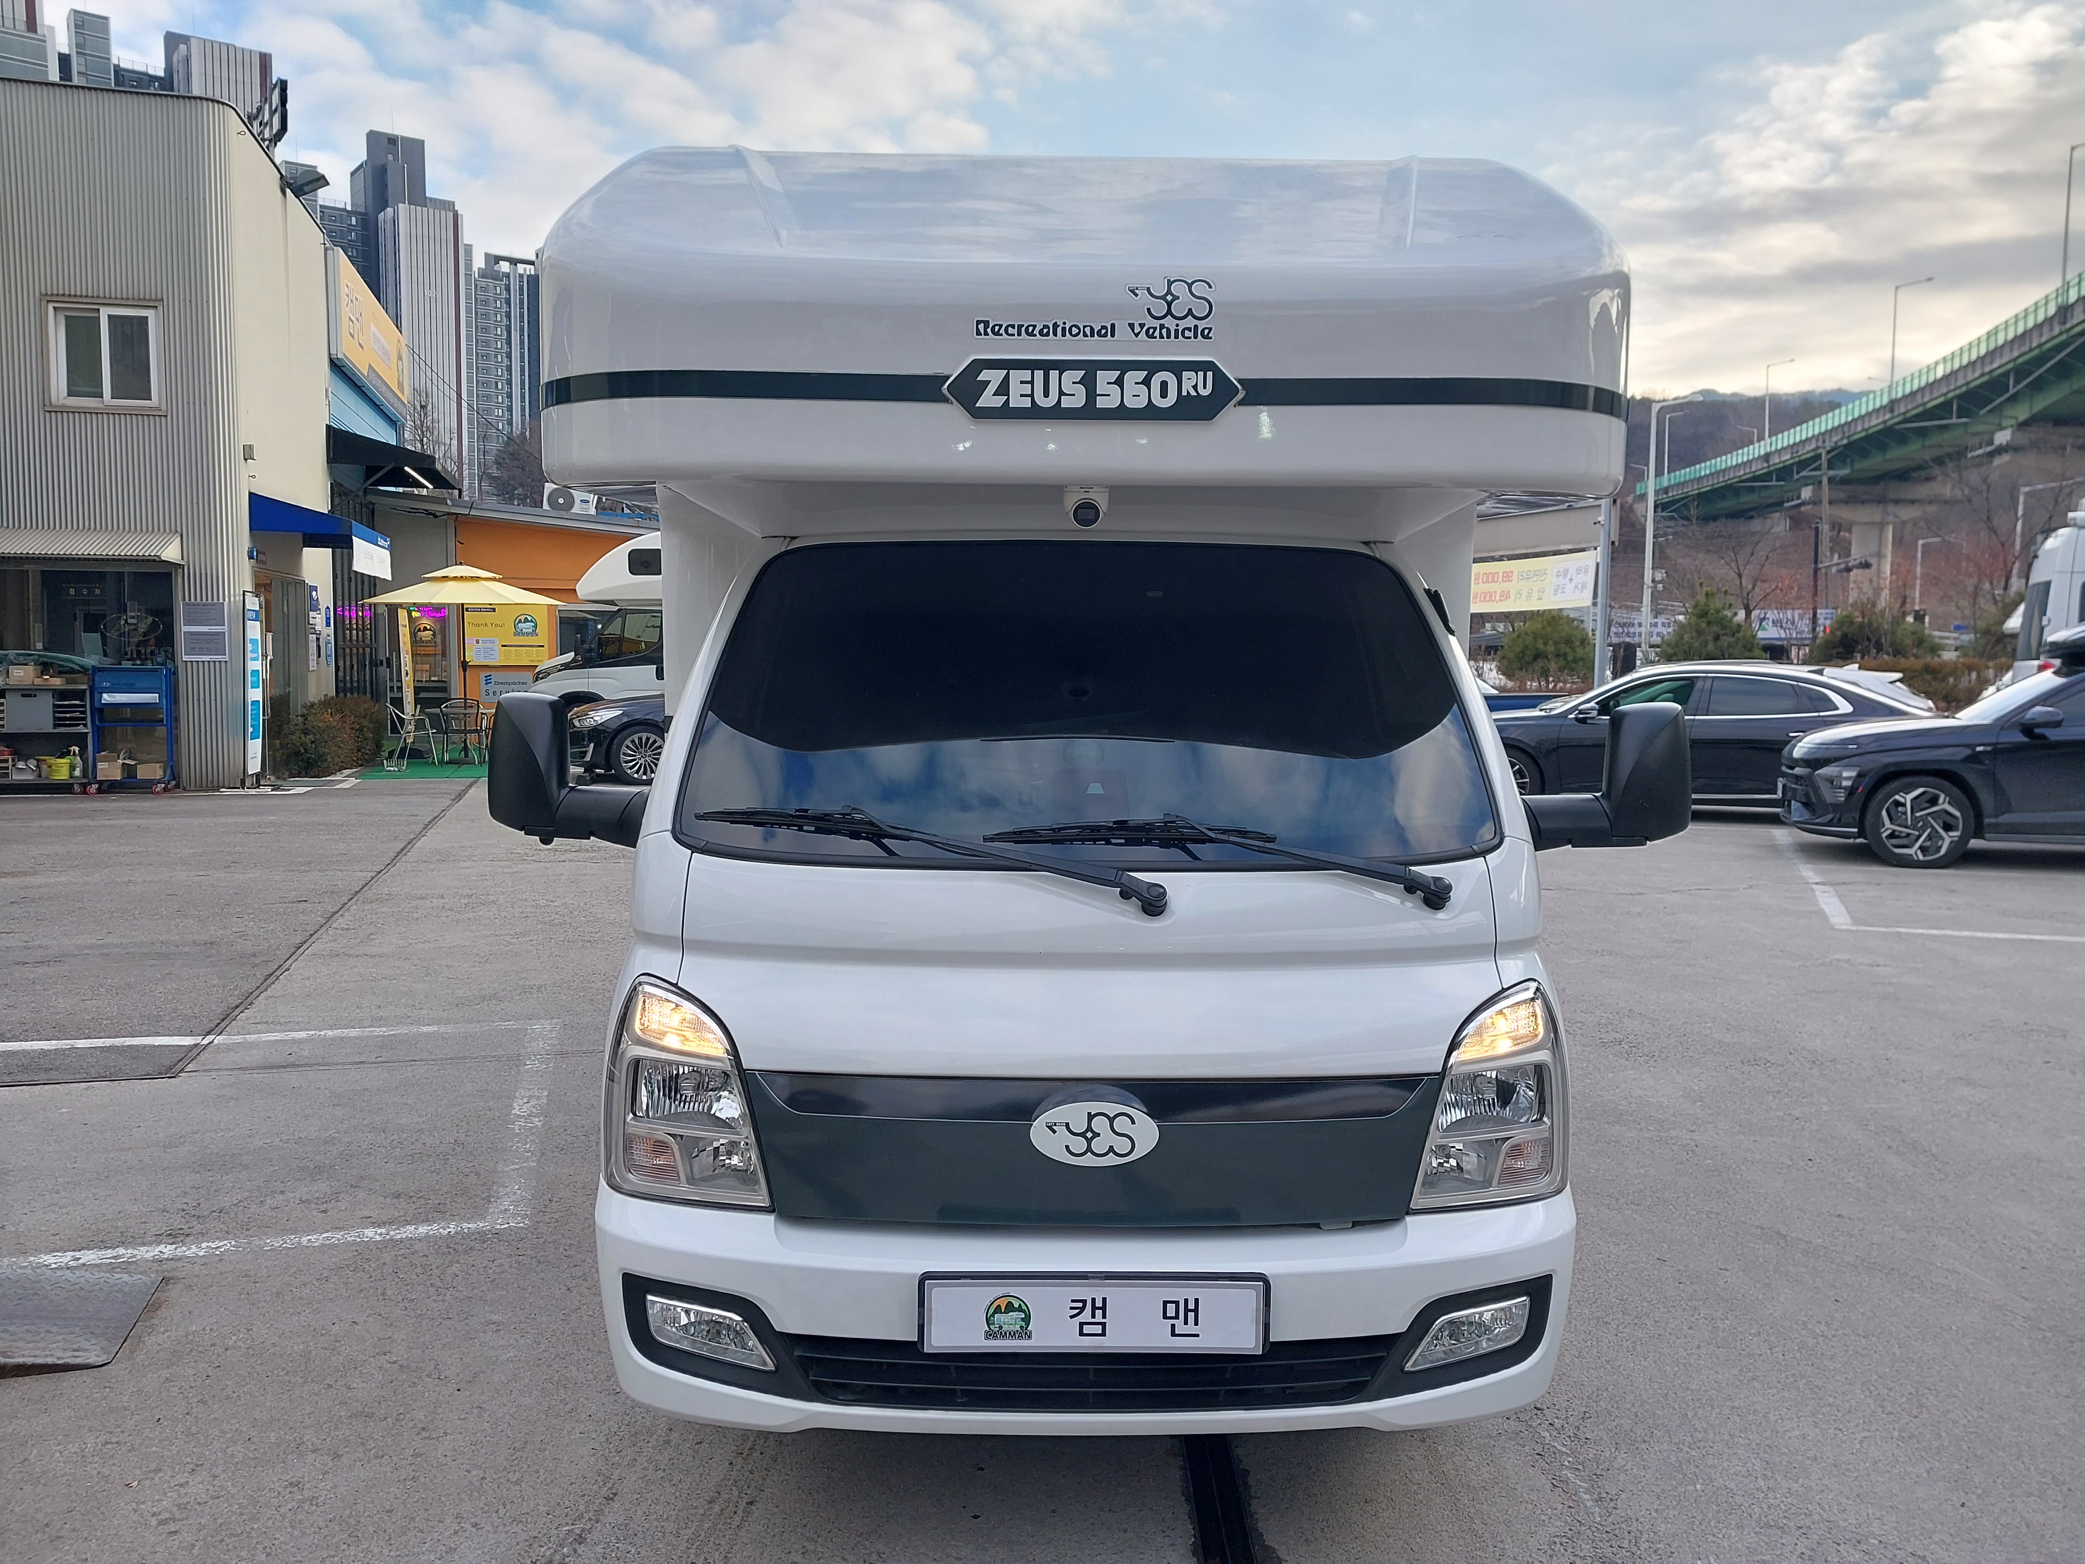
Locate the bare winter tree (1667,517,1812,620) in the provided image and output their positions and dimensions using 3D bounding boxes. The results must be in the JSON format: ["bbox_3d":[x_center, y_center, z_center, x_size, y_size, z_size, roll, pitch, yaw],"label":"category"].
[{"bbox_3d":[19.806,-4.984,51.760,4.000,5.250,4.000,0,5,0],"label":"bare winter tree"}]

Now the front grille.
[{"bbox_3d":[0.079,0.928,2.872,0.976,0.125,0.100,0,5,0],"label":"front grille"}]

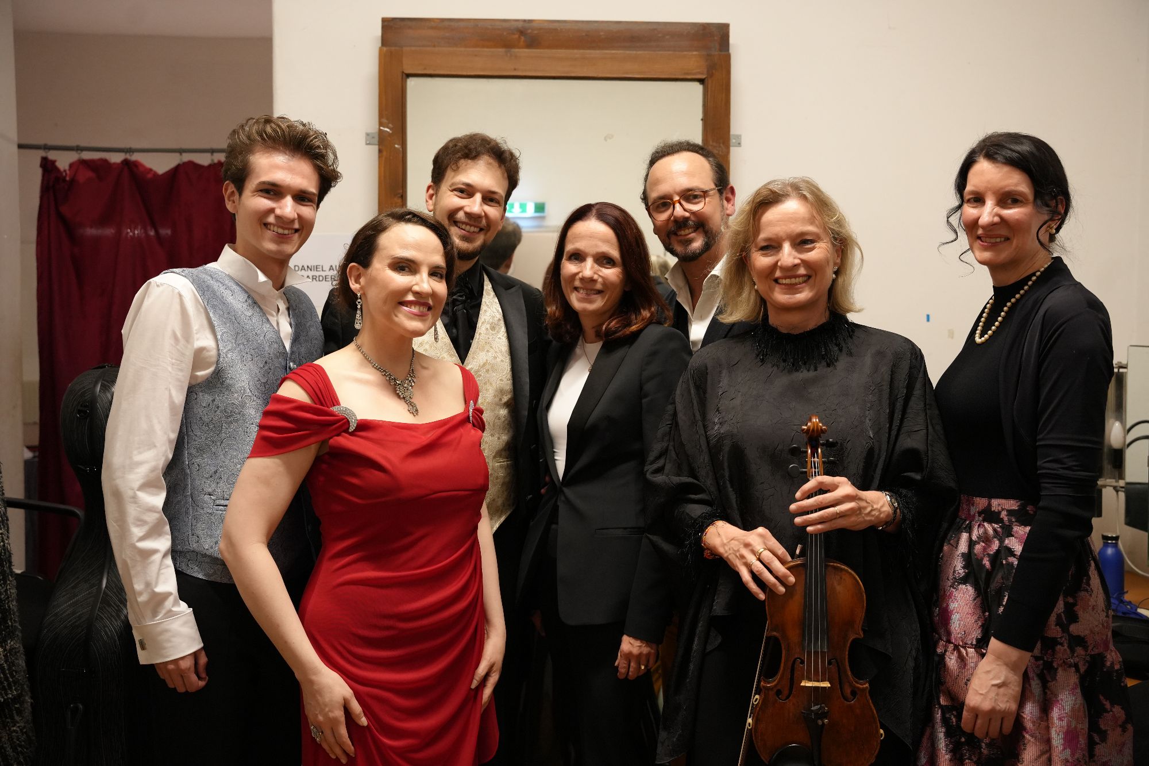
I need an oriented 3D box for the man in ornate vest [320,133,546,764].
[{"bbox_3d":[-0.258,0.424,2.239,0.570,1.830,0.380,0,2,-20],"label":"man in ornate vest"}]

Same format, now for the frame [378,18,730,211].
[{"bbox_3d":[-0.056,0.111,2.967,0.920,2.100,0.050,0,2,-3],"label":"frame"}]

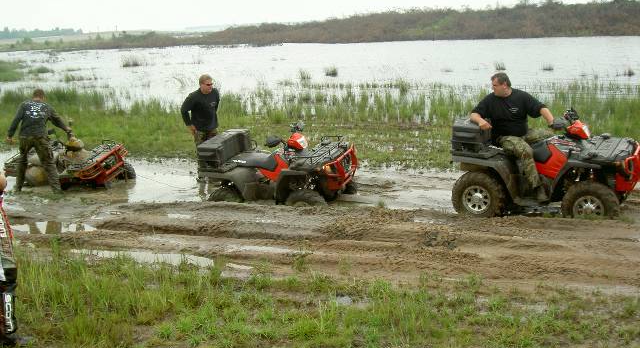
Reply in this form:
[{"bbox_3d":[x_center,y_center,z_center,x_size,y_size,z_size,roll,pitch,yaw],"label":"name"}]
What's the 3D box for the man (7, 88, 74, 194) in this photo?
[{"bbox_3d":[-4.182,-0.494,10.750,0.900,1.640,0.520,-1,11,2],"label":"man"}]

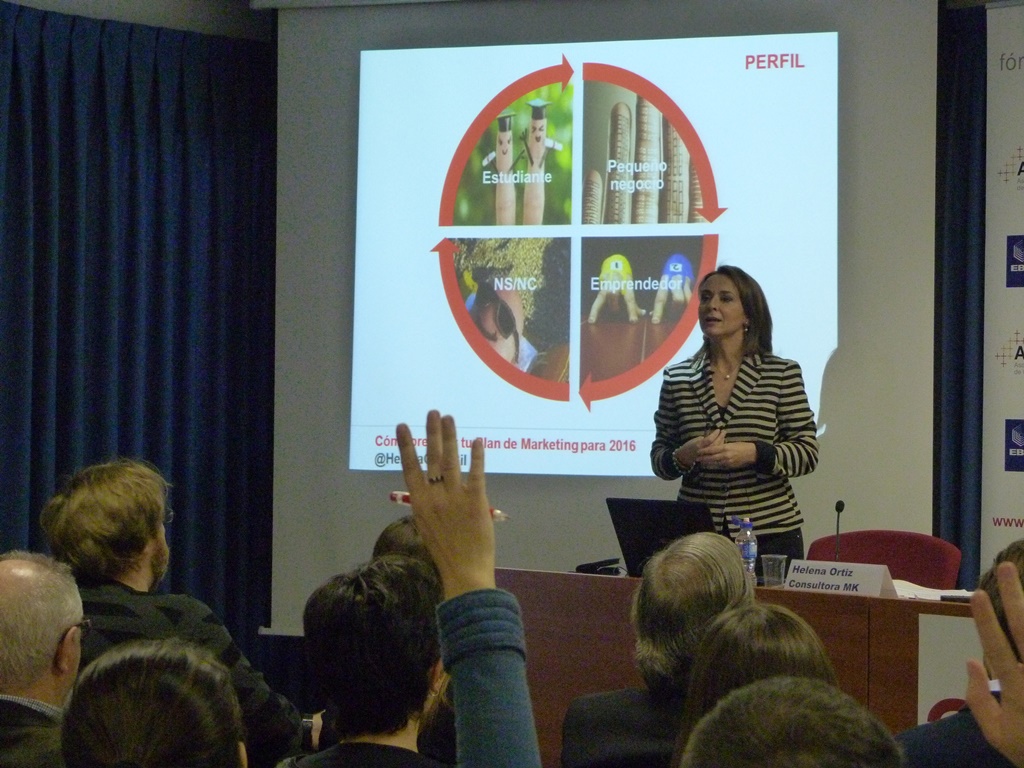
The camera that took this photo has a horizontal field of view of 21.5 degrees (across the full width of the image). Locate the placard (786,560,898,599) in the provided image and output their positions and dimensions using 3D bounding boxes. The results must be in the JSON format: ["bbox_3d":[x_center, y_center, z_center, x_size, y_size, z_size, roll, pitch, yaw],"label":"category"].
[{"bbox_3d":[0.858,0.503,7.029,0.303,0.084,0.082,1,0,42],"label":"placard"}]

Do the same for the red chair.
[{"bbox_3d":[0.969,0.863,7.854,0.550,0.850,0.580,1,0,40],"label":"red chair"}]

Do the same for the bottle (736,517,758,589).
[{"bbox_3d":[0.633,0.451,7.239,0.061,0.184,0.061,1,0,0],"label":"bottle"}]

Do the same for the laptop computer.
[{"bbox_3d":[0.505,0.428,7.346,0.352,0.228,0.350,1,0,42],"label":"laptop computer"}]

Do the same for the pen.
[{"bbox_3d":[-0.067,0.132,2.870,0.136,0.011,0.011,10,0,0],"label":"pen"}]

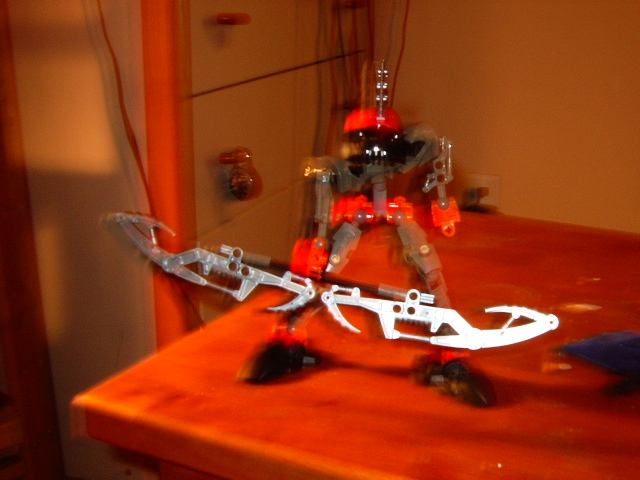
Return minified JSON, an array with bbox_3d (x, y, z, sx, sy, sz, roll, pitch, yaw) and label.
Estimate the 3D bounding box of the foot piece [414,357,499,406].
[{"bbox_3d":[0.087,0.085,0.591,0.022,0.018,0.044,-14,23,-41],"label":"foot piece"}]

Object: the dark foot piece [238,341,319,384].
[{"bbox_3d":[-0.029,0.075,0.615,0.022,0.018,0.044,17,23,41],"label":"dark foot piece"}]

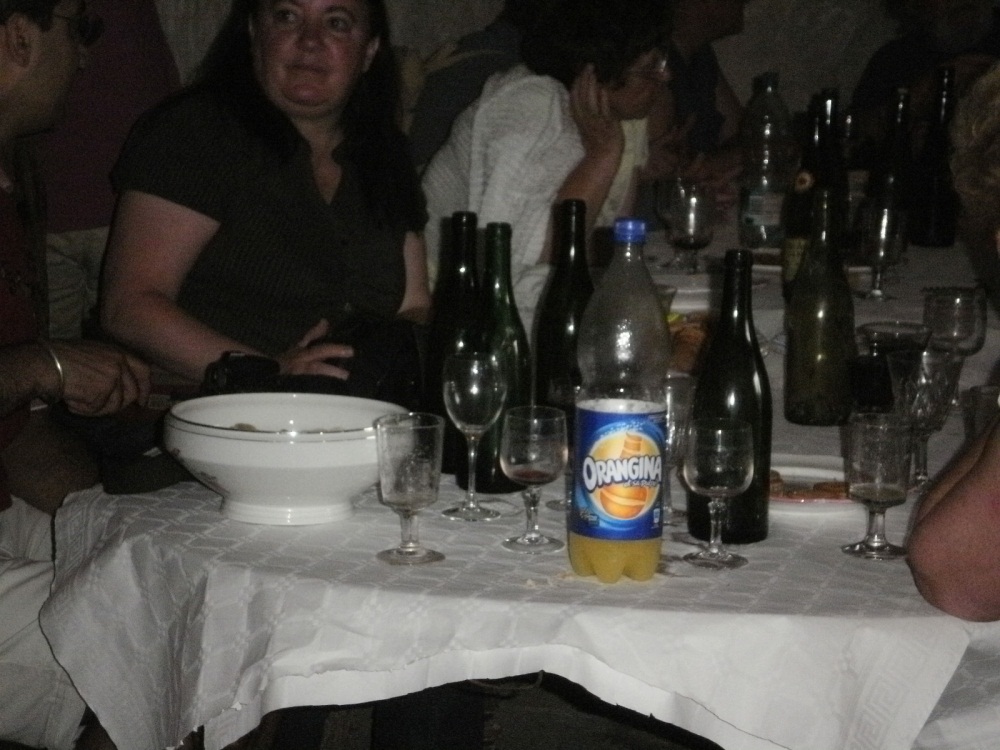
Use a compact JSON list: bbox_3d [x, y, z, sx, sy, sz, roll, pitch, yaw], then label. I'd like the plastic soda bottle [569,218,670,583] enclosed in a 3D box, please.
[{"bbox_3d":[0.115,0.022,2.472,0.089,0.342,0.089,1,11,0],"label":"plastic soda bottle"}]

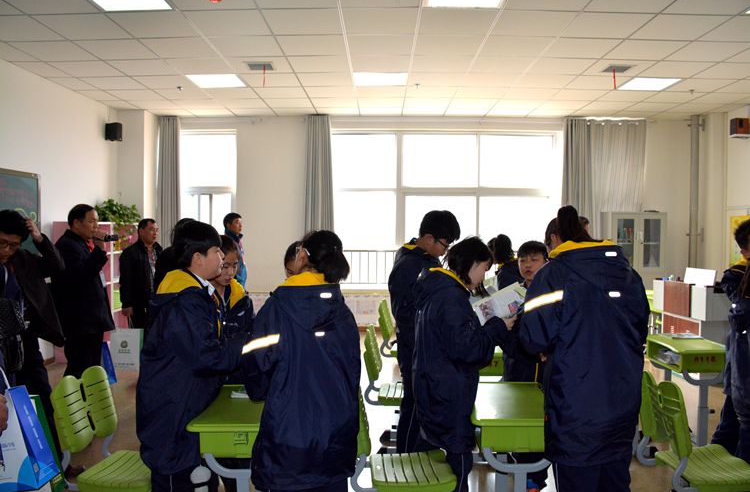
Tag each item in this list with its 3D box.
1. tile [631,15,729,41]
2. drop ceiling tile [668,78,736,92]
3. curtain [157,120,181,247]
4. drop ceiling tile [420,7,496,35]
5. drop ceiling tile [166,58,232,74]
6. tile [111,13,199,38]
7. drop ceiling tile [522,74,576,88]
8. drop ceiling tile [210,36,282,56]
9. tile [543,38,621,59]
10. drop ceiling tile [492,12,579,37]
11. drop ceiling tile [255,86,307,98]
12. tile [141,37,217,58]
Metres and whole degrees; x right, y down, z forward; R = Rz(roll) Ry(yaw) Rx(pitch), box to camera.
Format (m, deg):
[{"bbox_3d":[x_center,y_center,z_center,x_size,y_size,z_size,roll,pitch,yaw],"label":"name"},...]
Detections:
[{"bbox_3d":[2.413,-1.731,4.460,0.600,0.020,0.600,0,2,1],"label":"tile"},{"bbox_3d":[3.583,-1.779,6.170,0.600,0.020,0.600,0,2,1],"label":"drop ceiling tile"},{"bbox_3d":[-2.983,-0.472,8.140,0.340,2.800,0.150,0,2,1],"label":"curtain"},{"bbox_3d":[0.643,-1.773,4.436,0.600,0.020,0.600,0,2,1],"label":"drop ceiling tile"},{"bbox_3d":[-1.742,-1.827,5.674,0.600,0.025,0.600,0,2,1],"label":"drop ceiling tile"},{"bbox_3d":[-1.759,-1.785,4.471,0.600,0.020,0.600,0,2,1],"label":"tile"},{"bbox_3d":[1.863,-1.832,6.230,0.600,0.025,0.600,0,2,1],"label":"drop ceiling tile"},{"bbox_3d":[-1.154,-1.807,5.064,0.600,0.025,0.600,0,2,1],"label":"drop ceiling tile"},{"bbox_3d":[1.848,-1.775,5.040,0.600,0.020,0.600,0,2,1],"label":"tile"},{"bbox_3d":[1.221,-1.738,4.360,0.600,0.020,0.600,0,2,1],"label":"drop ceiling tile"},{"bbox_3d":[-1.131,-1.870,6.857,0.600,0.020,0.600,0,2,1],"label":"drop ceiling tile"},{"bbox_3d":[-1.745,-1.796,5.071,0.600,0.020,0.600,0,2,1],"label":"tile"}]

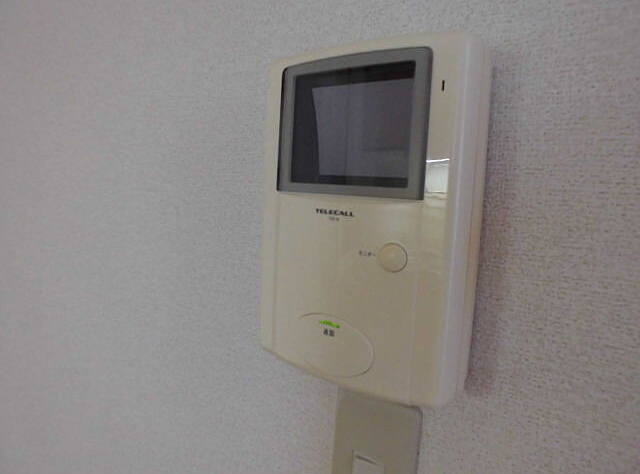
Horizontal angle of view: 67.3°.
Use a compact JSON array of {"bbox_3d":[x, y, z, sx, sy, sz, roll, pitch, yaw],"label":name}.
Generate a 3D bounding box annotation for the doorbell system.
[{"bbox_3d":[0.026,-0.010,0.320,0.150,0.217,0.034,7,8,37],"label":"doorbell system"}]

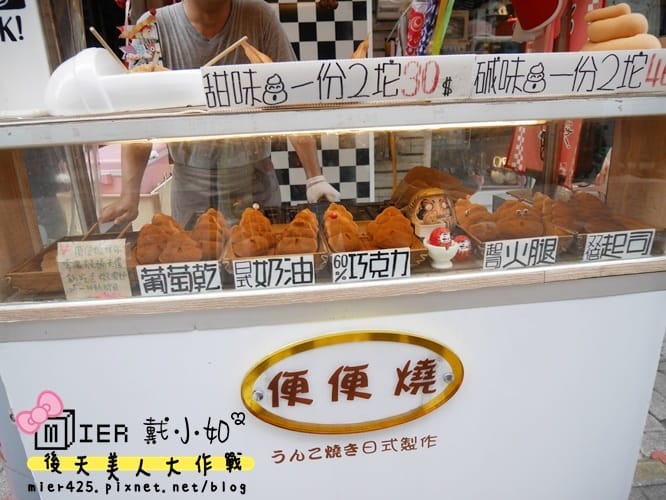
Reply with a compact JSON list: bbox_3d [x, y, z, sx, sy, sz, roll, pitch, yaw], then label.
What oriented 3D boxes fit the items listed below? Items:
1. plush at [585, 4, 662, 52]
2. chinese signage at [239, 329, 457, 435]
[{"bbox_3d":[0.585,-0.415,0.937,0.175,0.165,0.170,-4,17,-3],"label":"plush"},{"bbox_3d":[0.044,0.270,0.921,0.447,0.238,0.020,-4,17,-3],"label":"chinese signage"}]

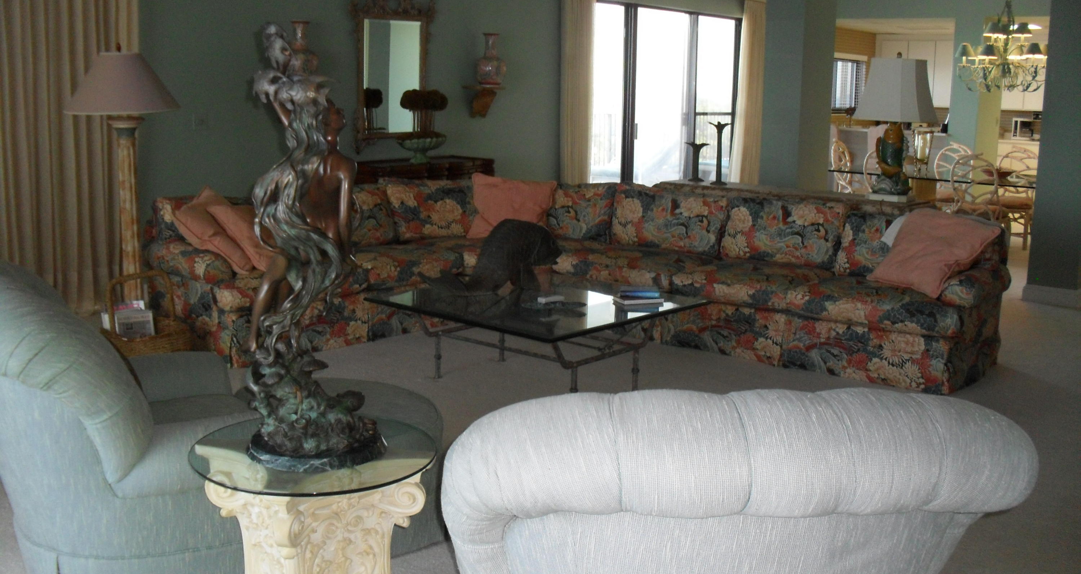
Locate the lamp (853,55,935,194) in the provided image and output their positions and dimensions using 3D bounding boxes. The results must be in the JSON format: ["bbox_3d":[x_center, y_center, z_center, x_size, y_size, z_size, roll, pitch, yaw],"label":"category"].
[{"bbox_3d":[2.091,-0.925,6.411,0.426,0.781,0.426,10,13,39],"label":"lamp"}]

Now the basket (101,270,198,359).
[{"bbox_3d":[-1.906,0.178,5.296,0.450,0.511,0.350,0,10,-9],"label":"basket"}]

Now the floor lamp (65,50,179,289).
[{"bbox_3d":[-2.372,-0.561,6.245,0.660,1.597,0.660,-3,11,-21],"label":"floor lamp"}]

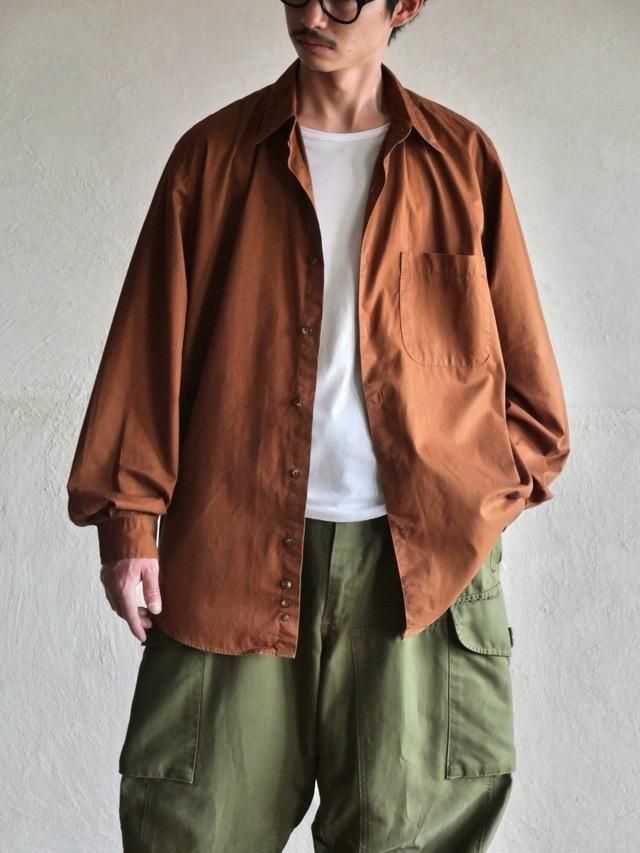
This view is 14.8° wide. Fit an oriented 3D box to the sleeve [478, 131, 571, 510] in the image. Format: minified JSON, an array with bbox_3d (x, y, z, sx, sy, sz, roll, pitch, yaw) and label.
[{"bbox_3d":[0.303,-0.150,3.690,0.155,0.590,0.210,-6,-1,-3],"label":"sleeve"}]

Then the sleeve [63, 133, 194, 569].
[{"bbox_3d":[-0.271,-0.113,3.690,0.168,0.640,0.200,7,-2,0],"label":"sleeve"}]

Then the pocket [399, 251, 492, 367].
[{"bbox_3d":[0.183,-0.172,3.600,0.140,0.168,0.022,0,2,-11],"label":"pocket"}]

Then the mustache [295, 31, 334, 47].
[{"bbox_3d":[-0.008,-0.568,3.610,0.064,0.018,0.020,17,13,24],"label":"mustache"}]

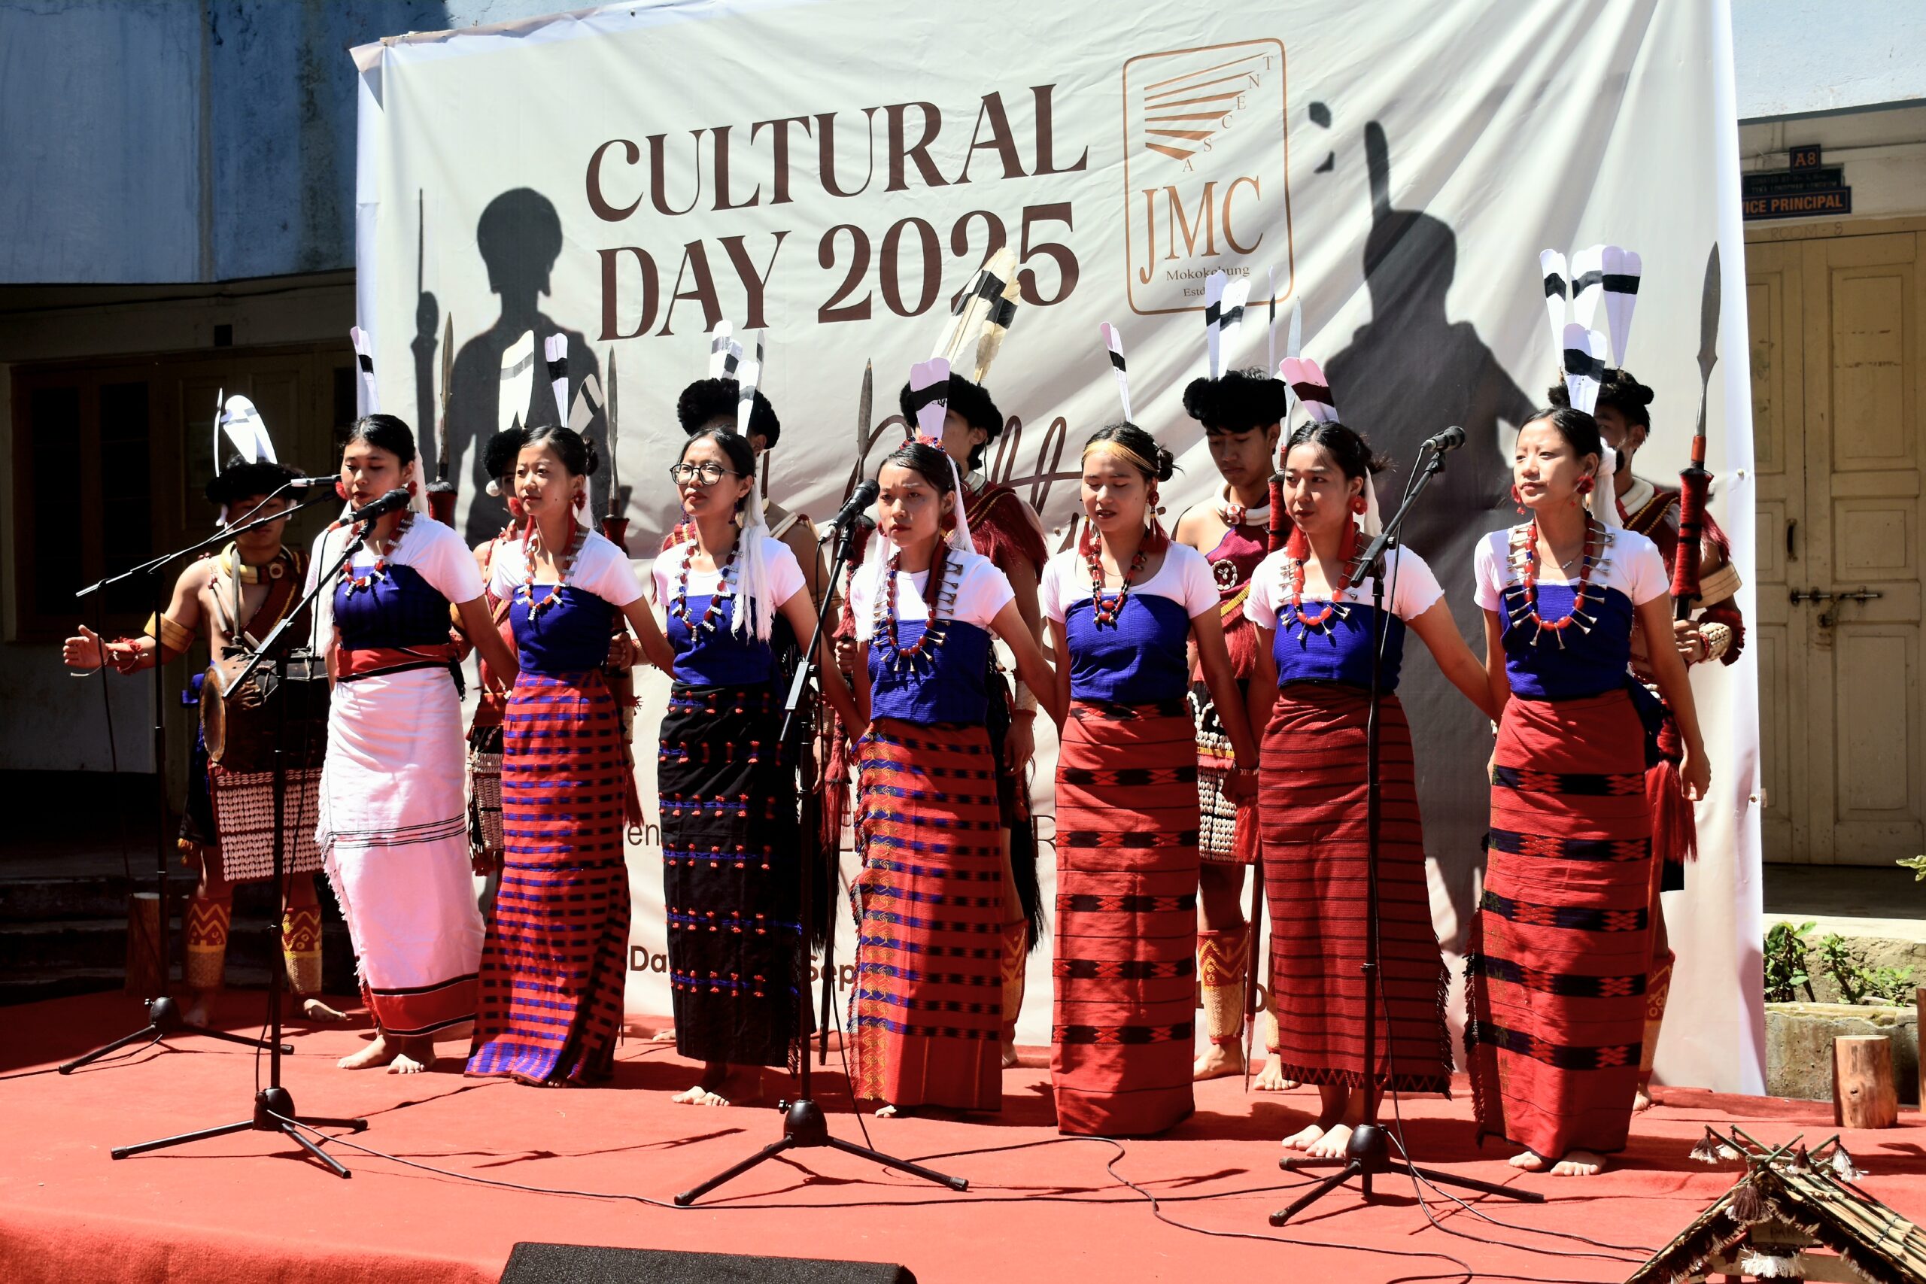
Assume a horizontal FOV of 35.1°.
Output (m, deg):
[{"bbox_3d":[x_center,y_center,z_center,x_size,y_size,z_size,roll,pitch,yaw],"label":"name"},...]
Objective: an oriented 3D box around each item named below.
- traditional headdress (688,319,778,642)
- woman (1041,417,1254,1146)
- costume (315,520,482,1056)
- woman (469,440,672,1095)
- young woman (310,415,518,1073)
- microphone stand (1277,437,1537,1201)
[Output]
[{"bbox_3d":[-0.540,-0.379,7.150,0.210,0.740,0.220,0,1,25],"label":"traditional headdress"},{"bbox_3d":[0.409,0.290,6.720,0.420,1.530,0.300,0,1,20],"label":"woman"},{"bbox_3d":[-1.386,0.315,7.480,0.370,1.280,0.290,0,1,26],"label":"costume"},{"bbox_3d":[-0.955,0.256,7.370,0.430,1.560,0.310,0,1,24],"label":"woman"},{"bbox_3d":[-1.353,0.245,7.480,0.480,1.580,0.360,0,1,16],"label":"young woman"},{"bbox_3d":[0.836,0.338,6.080,0.580,1.500,0.660,0,1,22],"label":"microphone stand"}]

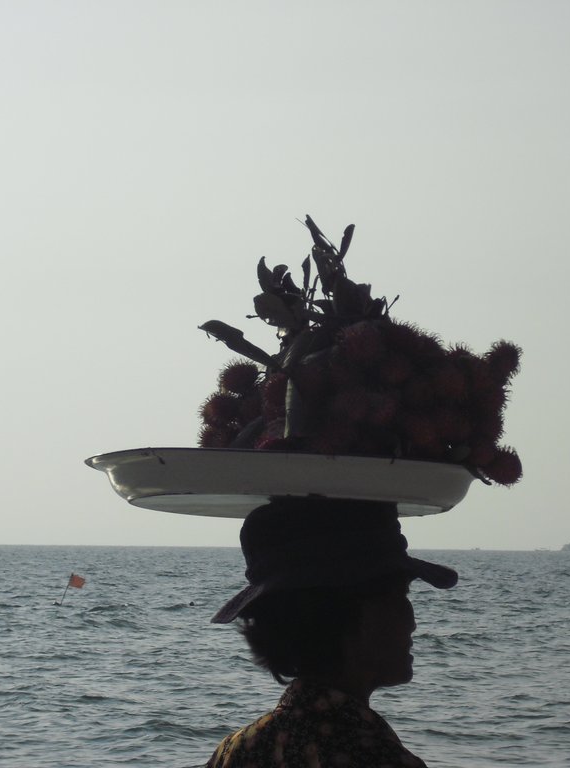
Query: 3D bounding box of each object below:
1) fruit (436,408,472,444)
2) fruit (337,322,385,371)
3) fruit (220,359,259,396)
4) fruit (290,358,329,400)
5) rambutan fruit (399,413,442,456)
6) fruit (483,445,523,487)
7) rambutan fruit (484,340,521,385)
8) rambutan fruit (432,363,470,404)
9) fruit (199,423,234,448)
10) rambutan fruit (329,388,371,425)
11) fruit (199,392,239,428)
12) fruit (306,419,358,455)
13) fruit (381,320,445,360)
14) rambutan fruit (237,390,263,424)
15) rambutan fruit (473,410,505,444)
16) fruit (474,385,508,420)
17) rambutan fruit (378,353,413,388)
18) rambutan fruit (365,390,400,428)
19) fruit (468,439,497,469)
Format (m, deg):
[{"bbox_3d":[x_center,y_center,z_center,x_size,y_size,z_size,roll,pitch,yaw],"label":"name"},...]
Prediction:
[{"bbox_3d":[0.208,0.052,4.120,0.044,0.044,0.044,1,-3,0],"label":"fruit"},{"bbox_3d":[0.095,-0.048,4.140,0.059,0.062,0.055,1,-3,0],"label":"fruit"},{"bbox_3d":[-0.057,-0.007,4.220,0.051,0.045,0.048,1,-3,0],"label":"fruit"},{"bbox_3d":[0.029,-0.005,4.030,0.048,0.051,0.049,1,-3,0],"label":"fruit"},{"bbox_3d":[0.166,0.062,4.090,0.051,0.054,0.053,1,-3,0],"label":"rambutan fruit"},{"bbox_3d":[0.263,0.100,4.060,0.049,0.049,0.049,1,-3,0],"label":"fruit"},{"bbox_3d":[0.268,-0.026,4.120,0.047,0.054,0.051,1,-3,0],"label":"rambutan fruit"},{"bbox_3d":[0.198,-0.002,4.000,0.047,0.049,0.048,1,-3,0],"label":"rambutan fruit"},{"bbox_3d":[-0.085,0.069,4.220,0.045,0.042,0.044,1,-3,0],"label":"fruit"},{"bbox_3d":[0.080,0.028,4.090,0.051,0.044,0.048,1,-3,0],"label":"rambutan fruit"},{"bbox_3d":[-0.081,0.031,4.110,0.049,0.045,0.047,1,-3,0],"label":"fruit"},{"bbox_3d":[0.054,0.064,3.970,0.055,0.046,0.051,1,-3,0],"label":"fruit"},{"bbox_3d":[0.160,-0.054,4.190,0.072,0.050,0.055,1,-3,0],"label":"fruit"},{"bbox_3d":[-0.044,0.029,4.130,0.044,0.044,0.044,1,-3,0],"label":"rambutan fruit"},{"bbox_3d":[0.253,0.055,4.200,0.042,0.043,0.043,1,-3,0],"label":"rambutan fruit"},{"bbox_3d":[0.251,0.023,4.100,0.045,0.047,0.046,1,-3,0],"label":"fruit"},{"bbox_3d":[0.137,-0.017,4.130,0.044,0.044,0.044,1,-3,0],"label":"rambutan fruit"},{"bbox_3d":[0.117,0.030,4.000,0.044,0.047,0.045,1,-3,0],"label":"rambutan fruit"},{"bbox_3d":[0.239,0.084,4.050,0.042,0.041,0.042,1,-3,0],"label":"fruit"}]

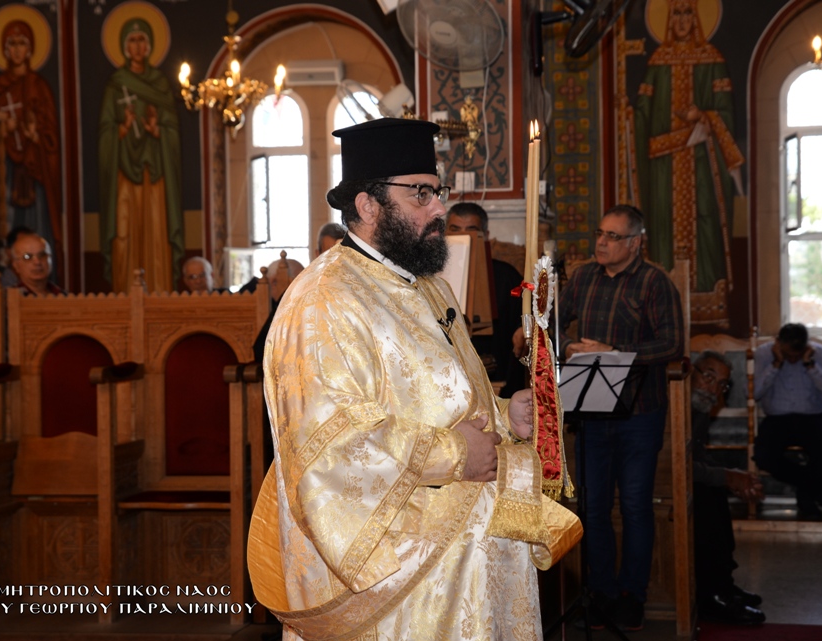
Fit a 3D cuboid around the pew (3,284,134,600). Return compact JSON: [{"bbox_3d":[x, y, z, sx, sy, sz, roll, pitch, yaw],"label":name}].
[{"bbox_3d":[-1.571,0.572,8.257,0.640,1.460,0.500,-1,0,11],"label":"pew"}]

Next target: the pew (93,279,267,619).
[{"bbox_3d":[-0.993,0.544,8.187,0.640,1.500,0.500,-1,0,11],"label":"pew"}]

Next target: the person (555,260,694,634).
[{"bbox_3d":[0.850,0.395,7.650,0.540,1.730,0.400,1,3,37],"label":"person"}]

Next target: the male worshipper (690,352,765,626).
[{"bbox_3d":[1.240,0.760,8.500,0.760,1.220,0.520,-1,0,15],"label":"male worshipper"}]

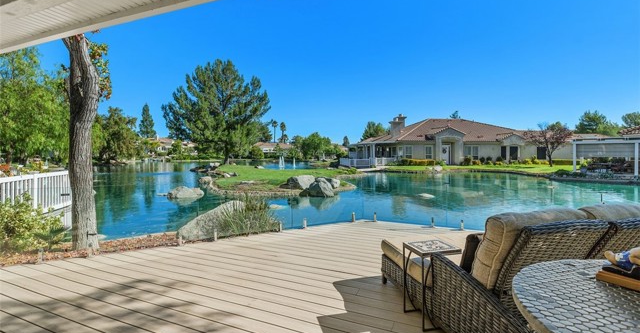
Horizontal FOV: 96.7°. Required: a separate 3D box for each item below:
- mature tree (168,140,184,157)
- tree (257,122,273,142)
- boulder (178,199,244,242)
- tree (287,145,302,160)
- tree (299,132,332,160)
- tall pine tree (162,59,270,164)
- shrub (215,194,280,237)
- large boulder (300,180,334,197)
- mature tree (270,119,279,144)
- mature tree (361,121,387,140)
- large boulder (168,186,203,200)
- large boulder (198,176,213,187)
[{"bbox_3d":[-28.246,-3.543,56.000,3.300,3.700,3.300,0,3,0],"label":"mature tree"},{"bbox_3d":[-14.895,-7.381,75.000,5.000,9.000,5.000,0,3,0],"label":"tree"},{"bbox_3d":[-1.907,0.931,5.000,1.350,0.680,0.950,-2,4,-30],"label":"boulder"},{"bbox_3d":[-4.661,-2.650,52.000,2.900,2.800,2.800,0,3,0],"label":"tree"},{"bbox_3d":[-0.791,-3.603,50.000,6.000,5.100,5.800,0,3,0],"label":"tree"},{"bbox_3d":[-10.448,-5.555,29.000,10.800,10.700,10.400,0,3,0],"label":"tall pine tree"},{"bbox_3d":[-1.312,0.869,5.150,1.200,0.750,0.850,-2,4,-30],"label":"shrub"},{"bbox_3d":[-0.108,0.930,12.300,1.450,0.800,1.150,0,3,0],"label":"large boulder"},{"bbox_3d":[-15.026,-9.517,95.000,2.600,11.500,2.600,0,3,0],"label":"mature tree"},{"bbox_3d":[10.907,-5.912,58.000,5.400,6.800,5.200,0,3,0],"label":"mature tree"},{"bbox_3d":[-5.531,1.077,11.700,1.500,0.600,1.000,0,3,0],"label":"large boulder"},{"bbox_3d":[-5.836,0.764,14.500,0.750,0.600,0.650,0,3,0],"label":"large boulder"}]

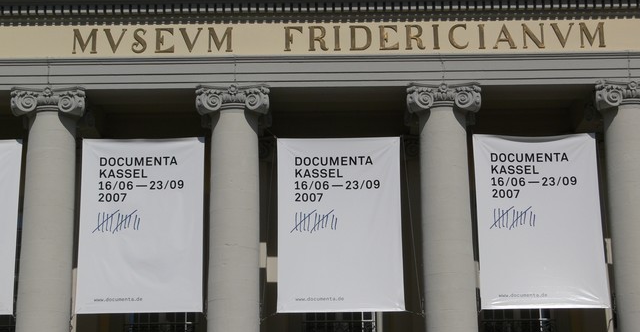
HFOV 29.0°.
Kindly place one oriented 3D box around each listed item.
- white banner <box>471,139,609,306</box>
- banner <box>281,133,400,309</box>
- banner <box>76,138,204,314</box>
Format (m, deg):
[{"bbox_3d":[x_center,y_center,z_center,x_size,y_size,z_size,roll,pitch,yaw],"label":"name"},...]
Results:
[{"bbox_3d":[4.754,1.161,26.705,2.700,3.870,0.080,-1,-16,0],"label":"white banner"},{"bbox_3d":[0.441,1.235,26.726,2.700,3.870,0.080,-1,-16,0],"label":"banner"},{"bbox_3d":[-3.839,1.255,26.713,2.700,3.870,0.080,-1,-16,0],"label":"banner"}]

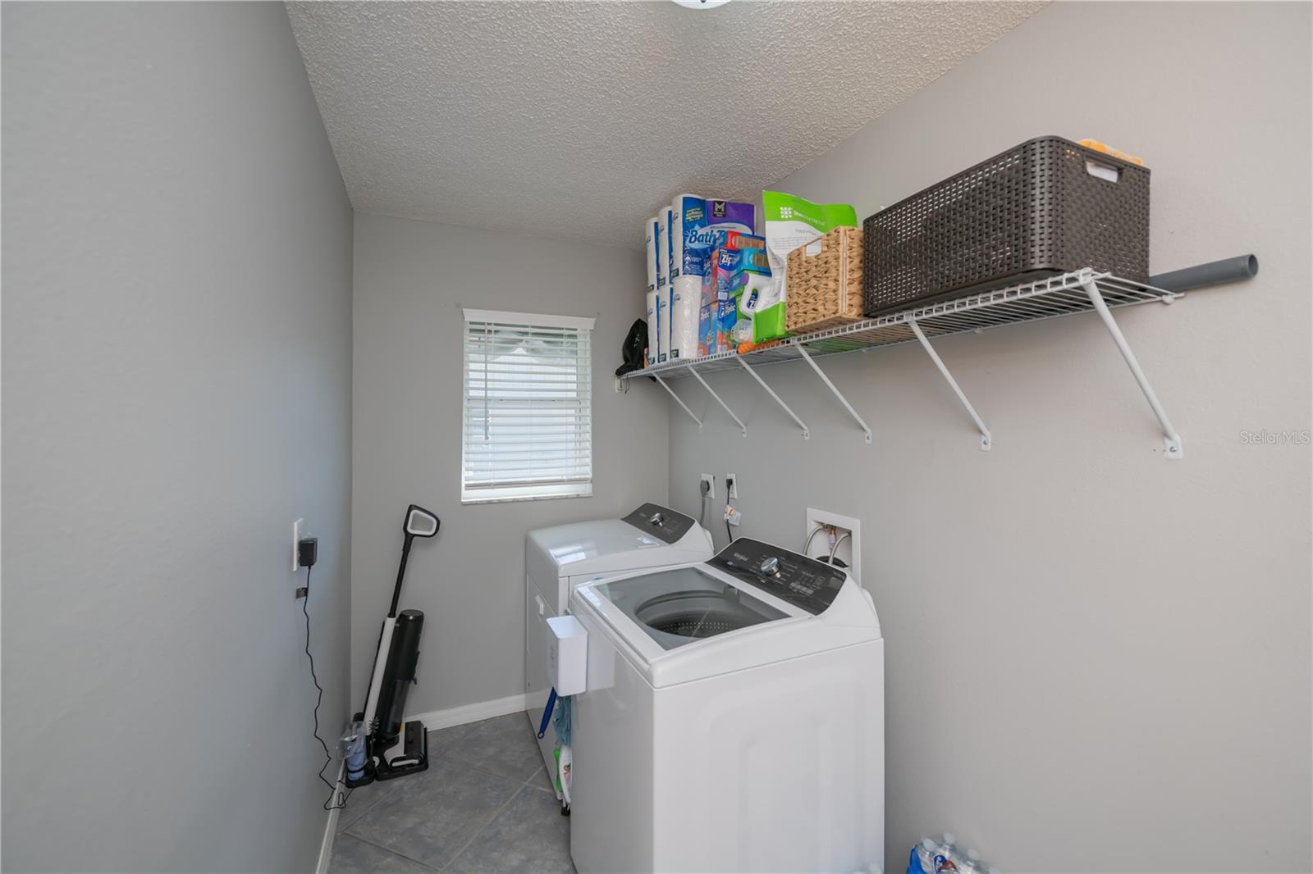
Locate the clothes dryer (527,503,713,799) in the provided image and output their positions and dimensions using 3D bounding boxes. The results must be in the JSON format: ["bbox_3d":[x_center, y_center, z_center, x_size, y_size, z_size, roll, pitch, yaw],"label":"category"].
[{"bbox_3d":[-0.214,0.902,2.455,0.713,1.079,0.682,0,1,-25],"label":"clothes dryer"}]

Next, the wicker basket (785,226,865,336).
[{"bbox_3d":[0.547,-0.389,1.356,0.343,0.209,0.202,0,1,-25],"label":"wicker basket"}]

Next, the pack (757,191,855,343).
[{"bbox_3d":[0.470,-0.498,1.548,0.346,0.418,0.157,0,1,-25],"label":"pack"}]

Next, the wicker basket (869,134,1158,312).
[{"bbox_3d":[0.684,-0.382,1.056,0.340,0.211,0.401,0,1,-25],"label":"wicker basket"}]

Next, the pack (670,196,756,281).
[{"bbox_3d":[0.224,-0.790,2.052,0.343,0.311,0.119,0,1,-25],"label":"pack"}]

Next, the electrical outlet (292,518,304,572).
[{"bbox_3d":[-0.901,0.270,1.284,0.008,0.117,0.072,0,1,-25],"label":"electrical outlet"}]

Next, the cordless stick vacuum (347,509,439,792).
[{"bbox_3d":[-1.153,0.872,2.266,0.359,1.133,0.273,0,1,-25],"label":"cordless stick vacuum"}]

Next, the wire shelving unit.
[{"bbox_3d":[0.385,-0.149,1.905,0.322,0.321,2.212,0,1,-25],"label":"wire shelving unit"}]

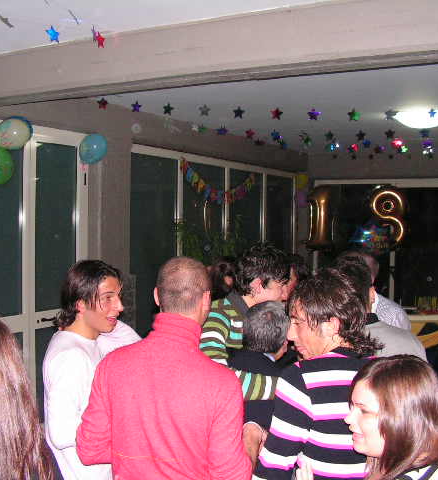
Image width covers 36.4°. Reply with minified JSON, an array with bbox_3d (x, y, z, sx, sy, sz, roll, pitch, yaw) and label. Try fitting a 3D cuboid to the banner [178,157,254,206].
[{"bbox_3d":[0.056,-0.630,7.485,0.060,0.440,1.720,1,1,29],"label":"banner"}]

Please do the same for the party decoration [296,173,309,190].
[{"bbox_3d":[1.167,-0.817,9.300,0.200,0.245,0.200,0,1,0],"label":"party decoration"}]

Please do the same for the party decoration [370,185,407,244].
[{"bbox_3d":[1.999,-0.289,7.850,0.450,0.730,0.200,0,1,9],"label":"party decoration"}]

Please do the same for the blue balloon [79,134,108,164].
[{"bbox_3d":[-1.018,-0.742,5.400,0.230,0.260,0.230,0,1,0],"label":"blue balloon"}]

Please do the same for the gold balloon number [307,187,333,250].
[{"bbox_3d":[1.193,-0.255,7.900,0.340,0.760,0.200,0,1,6],"label":"gold balloon number"}]

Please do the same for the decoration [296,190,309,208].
[{"bbox_3d":[1.167,-0.566,9.300,0.200,0.245,0.200,0,1,0],"label":"decoration"}]

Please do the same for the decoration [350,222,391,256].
[{"bbox_3d":[1.696,-0.006,7.450,0.470,0.390,0.200,0,1,6],"label":"decoration"}]

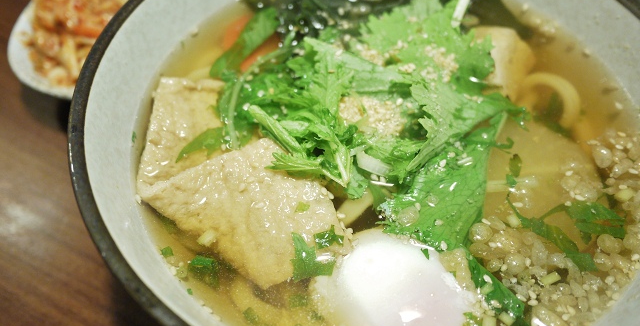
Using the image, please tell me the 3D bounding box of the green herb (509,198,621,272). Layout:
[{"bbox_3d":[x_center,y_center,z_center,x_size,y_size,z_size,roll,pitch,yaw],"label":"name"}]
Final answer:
[{"bbox_3d":[0.089,0.025,0.183,0.042,0.010,0.030,2,55,1],"label":"green herb"}]

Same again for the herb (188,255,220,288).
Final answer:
[{"bbox_3d":[-0.038,0.036,0.176,0.014,0.007,0.009,28,59,18],"label":"herb"}]

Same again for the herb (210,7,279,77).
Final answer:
[{"bbox_3d":[-0.033,-0.057,0.241,0.014,0.011,0.056,21,57,14],"label":"herb"}]

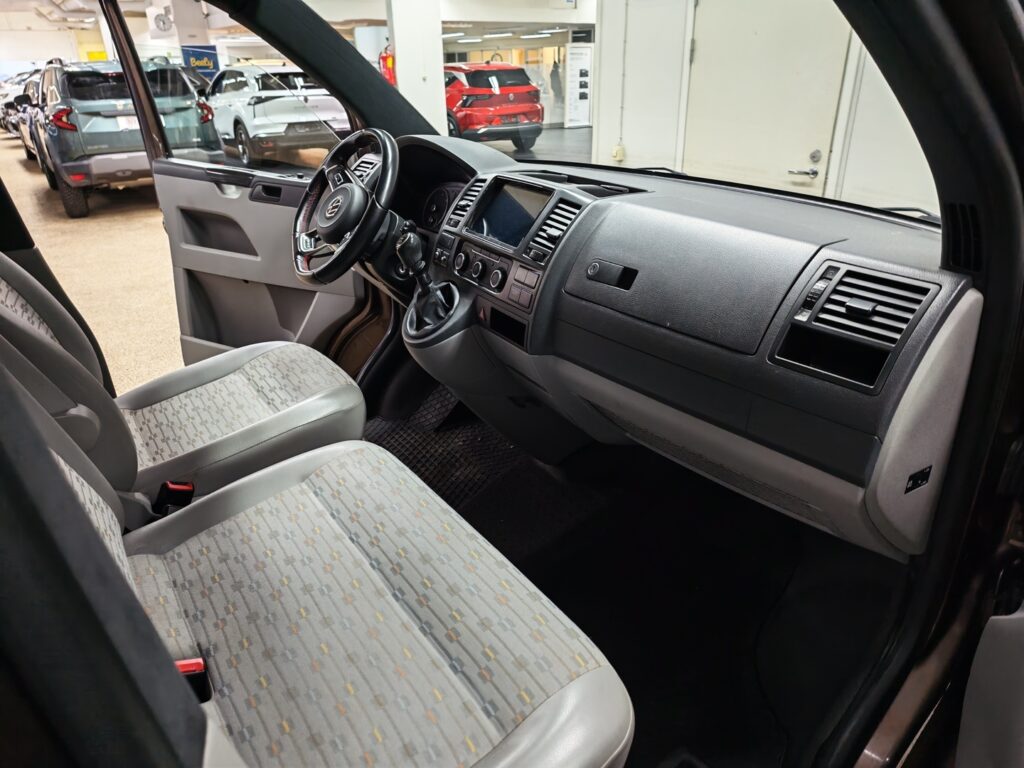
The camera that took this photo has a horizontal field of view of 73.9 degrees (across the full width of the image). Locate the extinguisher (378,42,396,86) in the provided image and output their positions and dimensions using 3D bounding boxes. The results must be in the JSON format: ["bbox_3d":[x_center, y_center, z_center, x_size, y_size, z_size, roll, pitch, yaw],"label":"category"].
[{"bbox_3d":[-1.203,-3.041,6.600,0.170,0.480,0.165,-5,25,-7],"label":"extinguisher"}]

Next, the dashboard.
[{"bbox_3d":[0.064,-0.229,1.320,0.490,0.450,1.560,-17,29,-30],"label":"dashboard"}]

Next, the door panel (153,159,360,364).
[{"bbox_3d":[-0.839,-0.329,2.322,0.990,0.810,0.120,14,29,29],"label":"door panel"}]

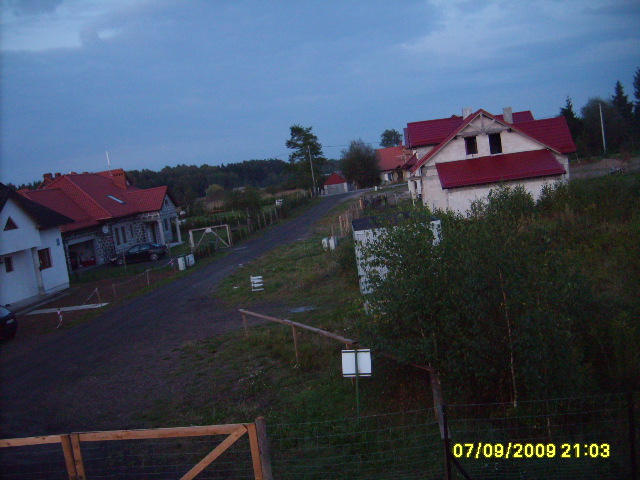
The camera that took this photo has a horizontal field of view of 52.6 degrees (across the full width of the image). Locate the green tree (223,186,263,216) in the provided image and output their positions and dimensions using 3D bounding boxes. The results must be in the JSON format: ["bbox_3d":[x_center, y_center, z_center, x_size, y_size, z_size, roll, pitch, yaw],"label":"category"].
[{"bbox_3d":[-7.566,-3.610,64.000,3.800,3.600,3.800,-8,6,0],"label":"green tree"}]

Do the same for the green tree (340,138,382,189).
[{"bbox_3d":[6.552,-12.367,106.000,6.600,8.400,6.600,-8,6,0],"label":"green tree"}]

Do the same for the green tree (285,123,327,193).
[{"bbox_3d":[-2.683,-15.234,124.000,7.600,13.500,7.600,-8,6,0],"label":"green tree"}]

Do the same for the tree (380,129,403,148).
[{"bbox_3d":[15.902,-18.714,140.000,5.600,10.500,5.600,-8,6,0],"label":"tree"}]

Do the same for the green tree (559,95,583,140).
[{"bbox_3d":[42.752,-19.294,110.000,4.600,10.000,4.600,-8,6,0],"label":"green tree"}]

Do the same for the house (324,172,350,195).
[{"bbox_3d":[3.034,-10.482,119.000,4.300,4.000,6.000,-6,6,12],"label":"house"}]

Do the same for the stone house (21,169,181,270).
[{"bbox_3d":[-20.925,-1.825,56.036,12.800,7.600,16.500,-6,6,12],"label":"stone house"}]

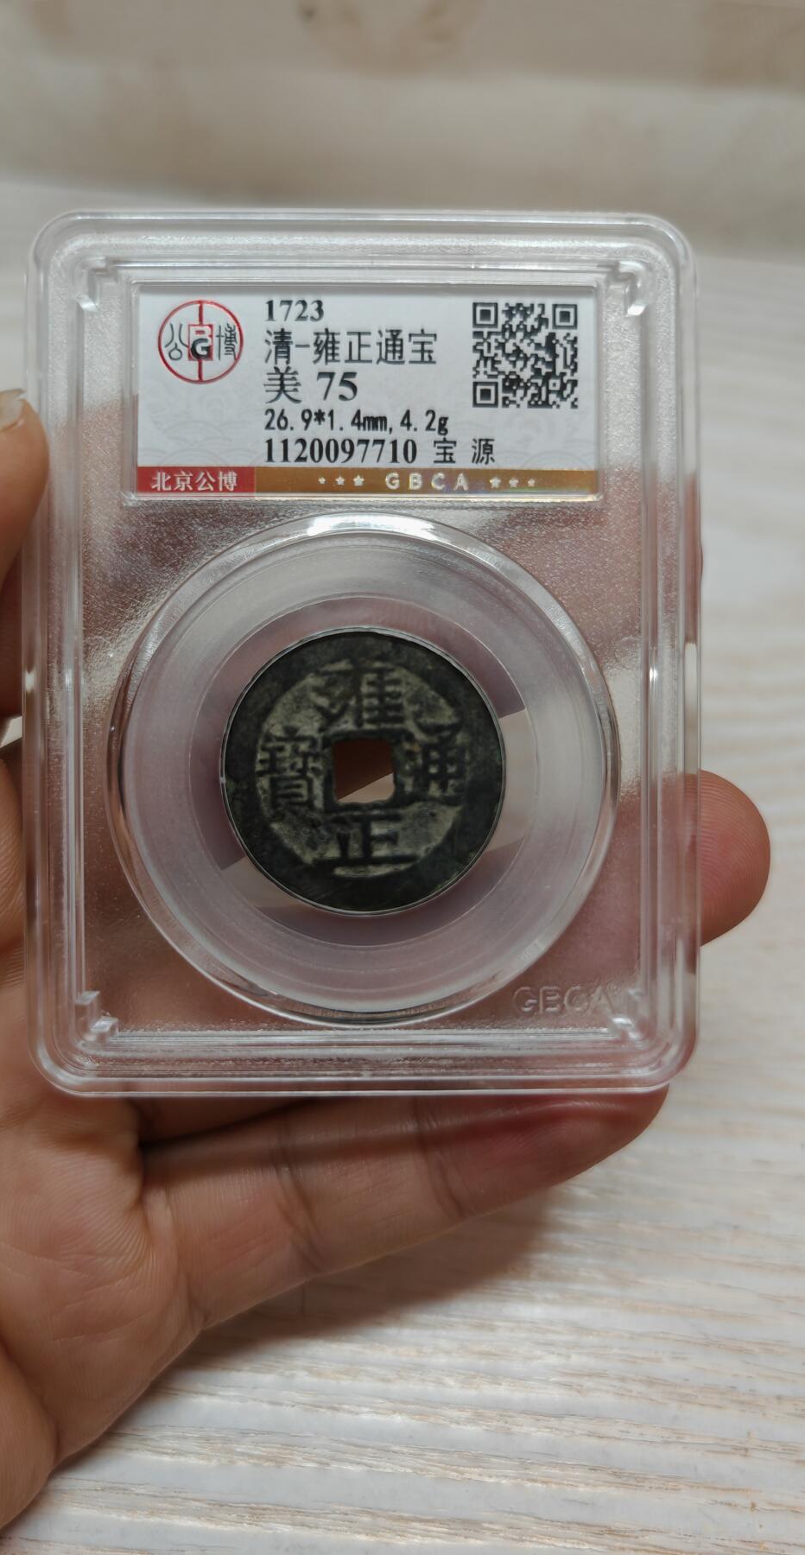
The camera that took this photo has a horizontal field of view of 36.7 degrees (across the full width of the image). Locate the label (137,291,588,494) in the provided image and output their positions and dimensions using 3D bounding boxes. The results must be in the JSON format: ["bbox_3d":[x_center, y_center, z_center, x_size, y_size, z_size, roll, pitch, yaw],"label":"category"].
[{"bbox_3d":[-0.003,-0.037,0.117,0.044,0.001,0.020,0,89,0],"label":"label"}]

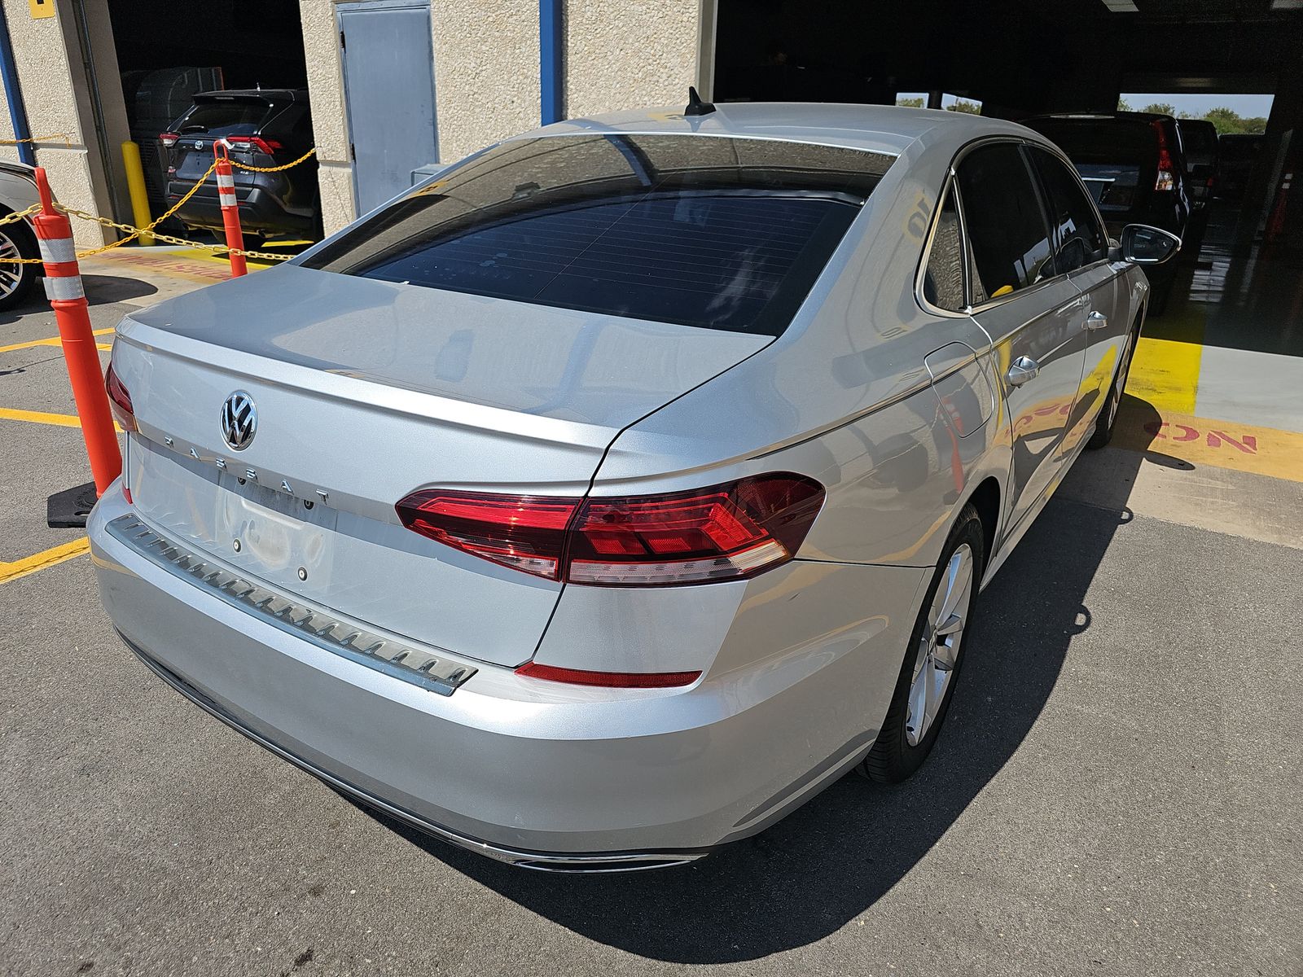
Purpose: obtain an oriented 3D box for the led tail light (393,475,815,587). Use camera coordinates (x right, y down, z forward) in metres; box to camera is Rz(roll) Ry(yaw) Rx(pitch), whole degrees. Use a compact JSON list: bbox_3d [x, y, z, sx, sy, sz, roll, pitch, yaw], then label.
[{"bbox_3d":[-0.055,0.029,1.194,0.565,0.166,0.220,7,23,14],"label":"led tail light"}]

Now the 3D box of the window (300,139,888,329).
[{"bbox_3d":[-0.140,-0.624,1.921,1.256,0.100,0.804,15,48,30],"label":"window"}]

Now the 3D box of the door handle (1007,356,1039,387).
[{"bbox_3d":[0.760,-0.240,1.770,0.050,0.045,0.196,15,26,30],"label":"door handle"}]

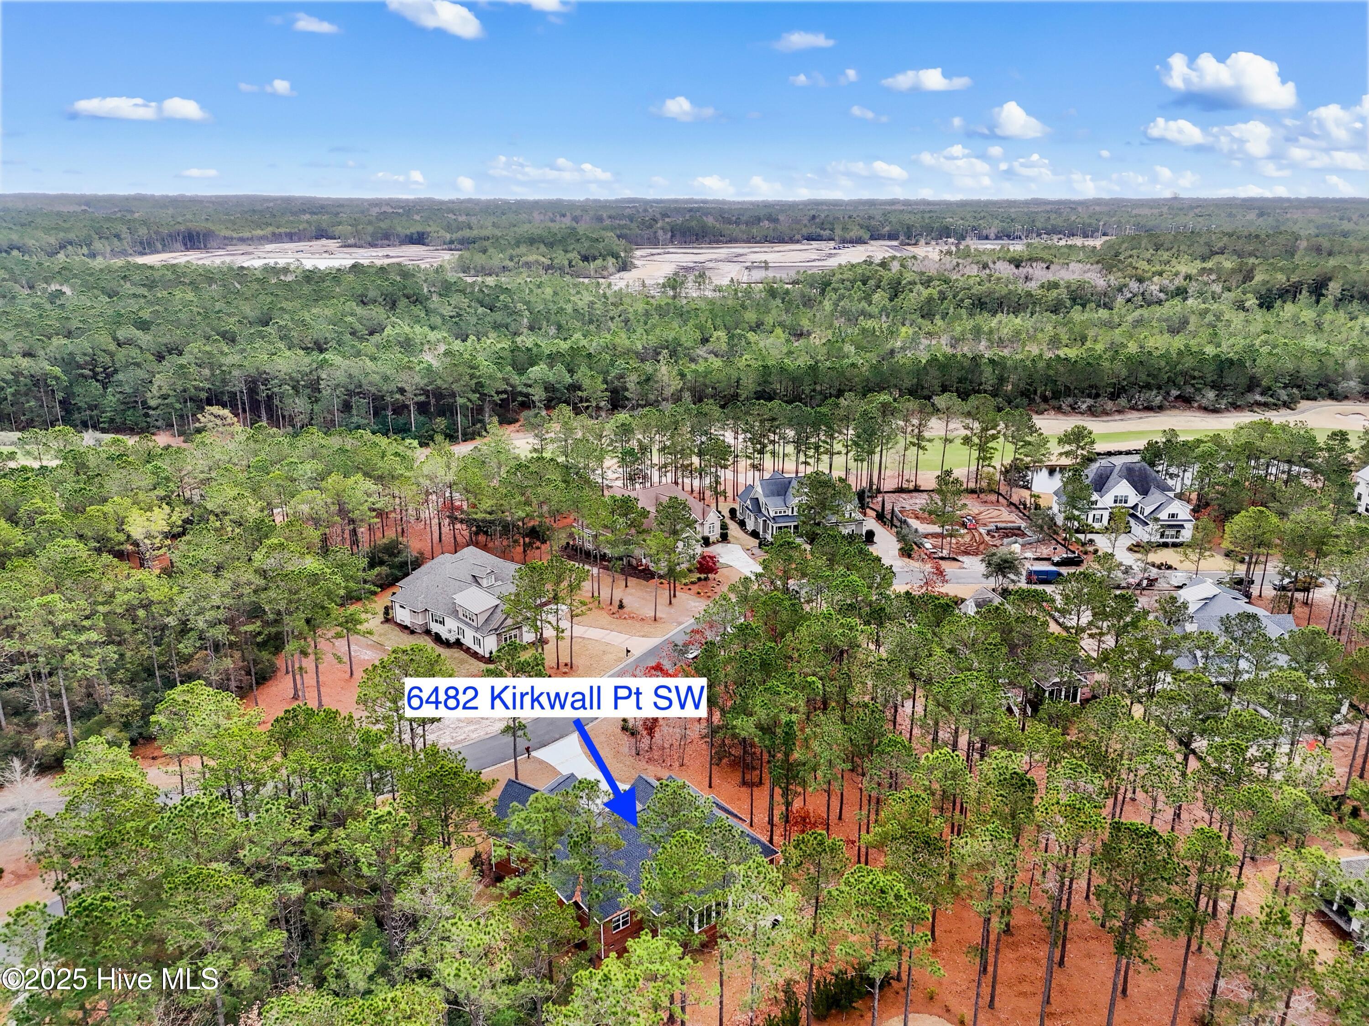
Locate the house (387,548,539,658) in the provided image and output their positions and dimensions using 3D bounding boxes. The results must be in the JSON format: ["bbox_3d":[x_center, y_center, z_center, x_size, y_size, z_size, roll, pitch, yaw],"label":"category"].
[{"bbox_3d":[-30.260,11.420,140.980,24.500,8.400,19.500,17,25,40],"label":"house"}]

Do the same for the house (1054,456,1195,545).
[{"bbox_3d":[83.630,-2.570,180.240,22.000,10.600,19.700,-1,19,-3],"label":"house"}]

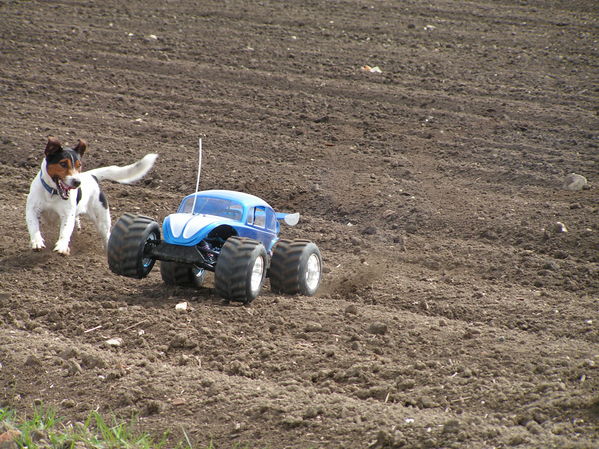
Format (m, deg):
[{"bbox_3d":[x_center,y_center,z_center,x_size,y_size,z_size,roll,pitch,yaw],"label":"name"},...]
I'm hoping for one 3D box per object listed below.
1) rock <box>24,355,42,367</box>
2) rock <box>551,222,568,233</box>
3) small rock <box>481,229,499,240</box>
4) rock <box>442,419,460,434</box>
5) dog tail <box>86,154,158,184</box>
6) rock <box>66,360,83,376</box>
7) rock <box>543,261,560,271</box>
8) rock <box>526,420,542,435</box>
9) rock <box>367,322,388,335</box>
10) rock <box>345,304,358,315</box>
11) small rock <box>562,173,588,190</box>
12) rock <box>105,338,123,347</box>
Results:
[{"bbox_3d":[-0.707,0.361,11.903,0.046,0.029,0.039,0,5,0],"label":"rock"},{"bbox_3d":[0.906,0.010,15.578,0.057,0.031,0.049,0,5,0],"label":"rock"},{"bbox_3d":[0.649,0.034,15.297,0.059,0.037,0.051,0,5,0],"label":"small rock"},{"bbox_3d":[0.361,0.479,10.631,0.041,0.035,0.035,0,5,0],"label":"rock"},{"bbox_3d":[-0.597,-0.185,15.100,0.245,0.100,0.070,-2,6,-16],"label":"dog tail"},{"bbox_3d":[-0.587,0.376,11.696,0.041,0.039,0.034,0,5,0],"label":"rock"},{"bbox_3d":[0.693,0.113,12.297,0.045,0.024,0.036,0,6,0],"label":"rock"},{"bbox_3d":[0.557,0.481,10.629,0.037,0.030,0.031,0,5,0],"label":"rock"},{"bbox_3d":[0.191,0.254,10.925,0.049,0.027,0.039,0,6,0],"label":"rock"},{"bbox_3d":[0.132,0.215,11.313,0.032,0.022,0.026,0,6,0],"label":"rock"},{"bbox_3d":[0.898,-0.138,14.579,0.078,0.052,0.062,0,6,0],"label":"small rock"},{"bbox_3d":[-0.444,0.281,10.700,0.042,0.017,0.033,0,6,0],"label":"rock"}]

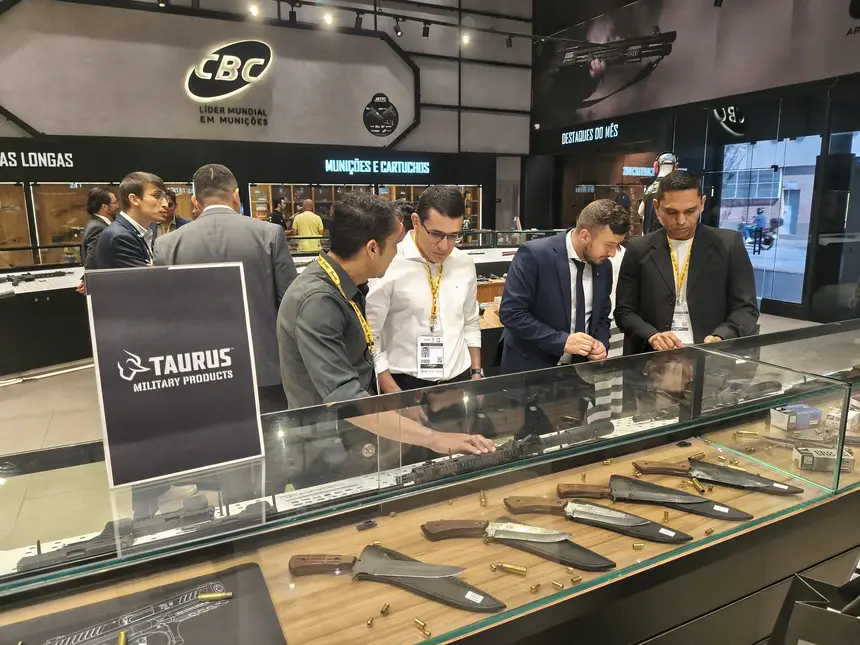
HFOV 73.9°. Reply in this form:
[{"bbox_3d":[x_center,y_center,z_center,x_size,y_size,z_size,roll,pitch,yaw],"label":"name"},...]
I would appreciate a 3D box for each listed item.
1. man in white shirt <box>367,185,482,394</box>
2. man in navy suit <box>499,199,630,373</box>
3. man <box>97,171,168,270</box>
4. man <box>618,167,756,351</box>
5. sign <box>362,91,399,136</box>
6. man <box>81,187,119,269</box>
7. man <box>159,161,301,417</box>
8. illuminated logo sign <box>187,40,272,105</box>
[{"bbox_3d":[-0.002,0.334,2.214,0.500,1.688,0.370,-6,13,-22],"label":"man in white shirt"},{"bbox_3d":[0.483,0.364,2.183,0.530,1.626,0.480,-7,13,-27],"label":"man in navy suit"},{"bbox_3d":[-1.429,0.164,2.892,0.380,1.790,0.490,-5,12,-20],"label":"man"},{"bbox_3d":[0.963,0.288,2.273,0.580,1.722,0.420,3,12,18],"label":"man"},{"bbox_3d":[-0.823,-3.484,9.602,0.655,0.701,0.050,-7,13,-29],"label":"sign"},{"bbox_3d":[-2.099,0.002,3.810,0.380,1.757,0.500,-8,14,-32],"label":"man"},{"bbox_3d":[-0.839,0.240,2.483,0.560,1.789,0.340,-8,14,-31],"label":"man"},{"bbox_3d":[-2.901,-3.653,8.330,1.192,0.825,0.100,-7,13,-29],"label":"illuminated logo sign"}]

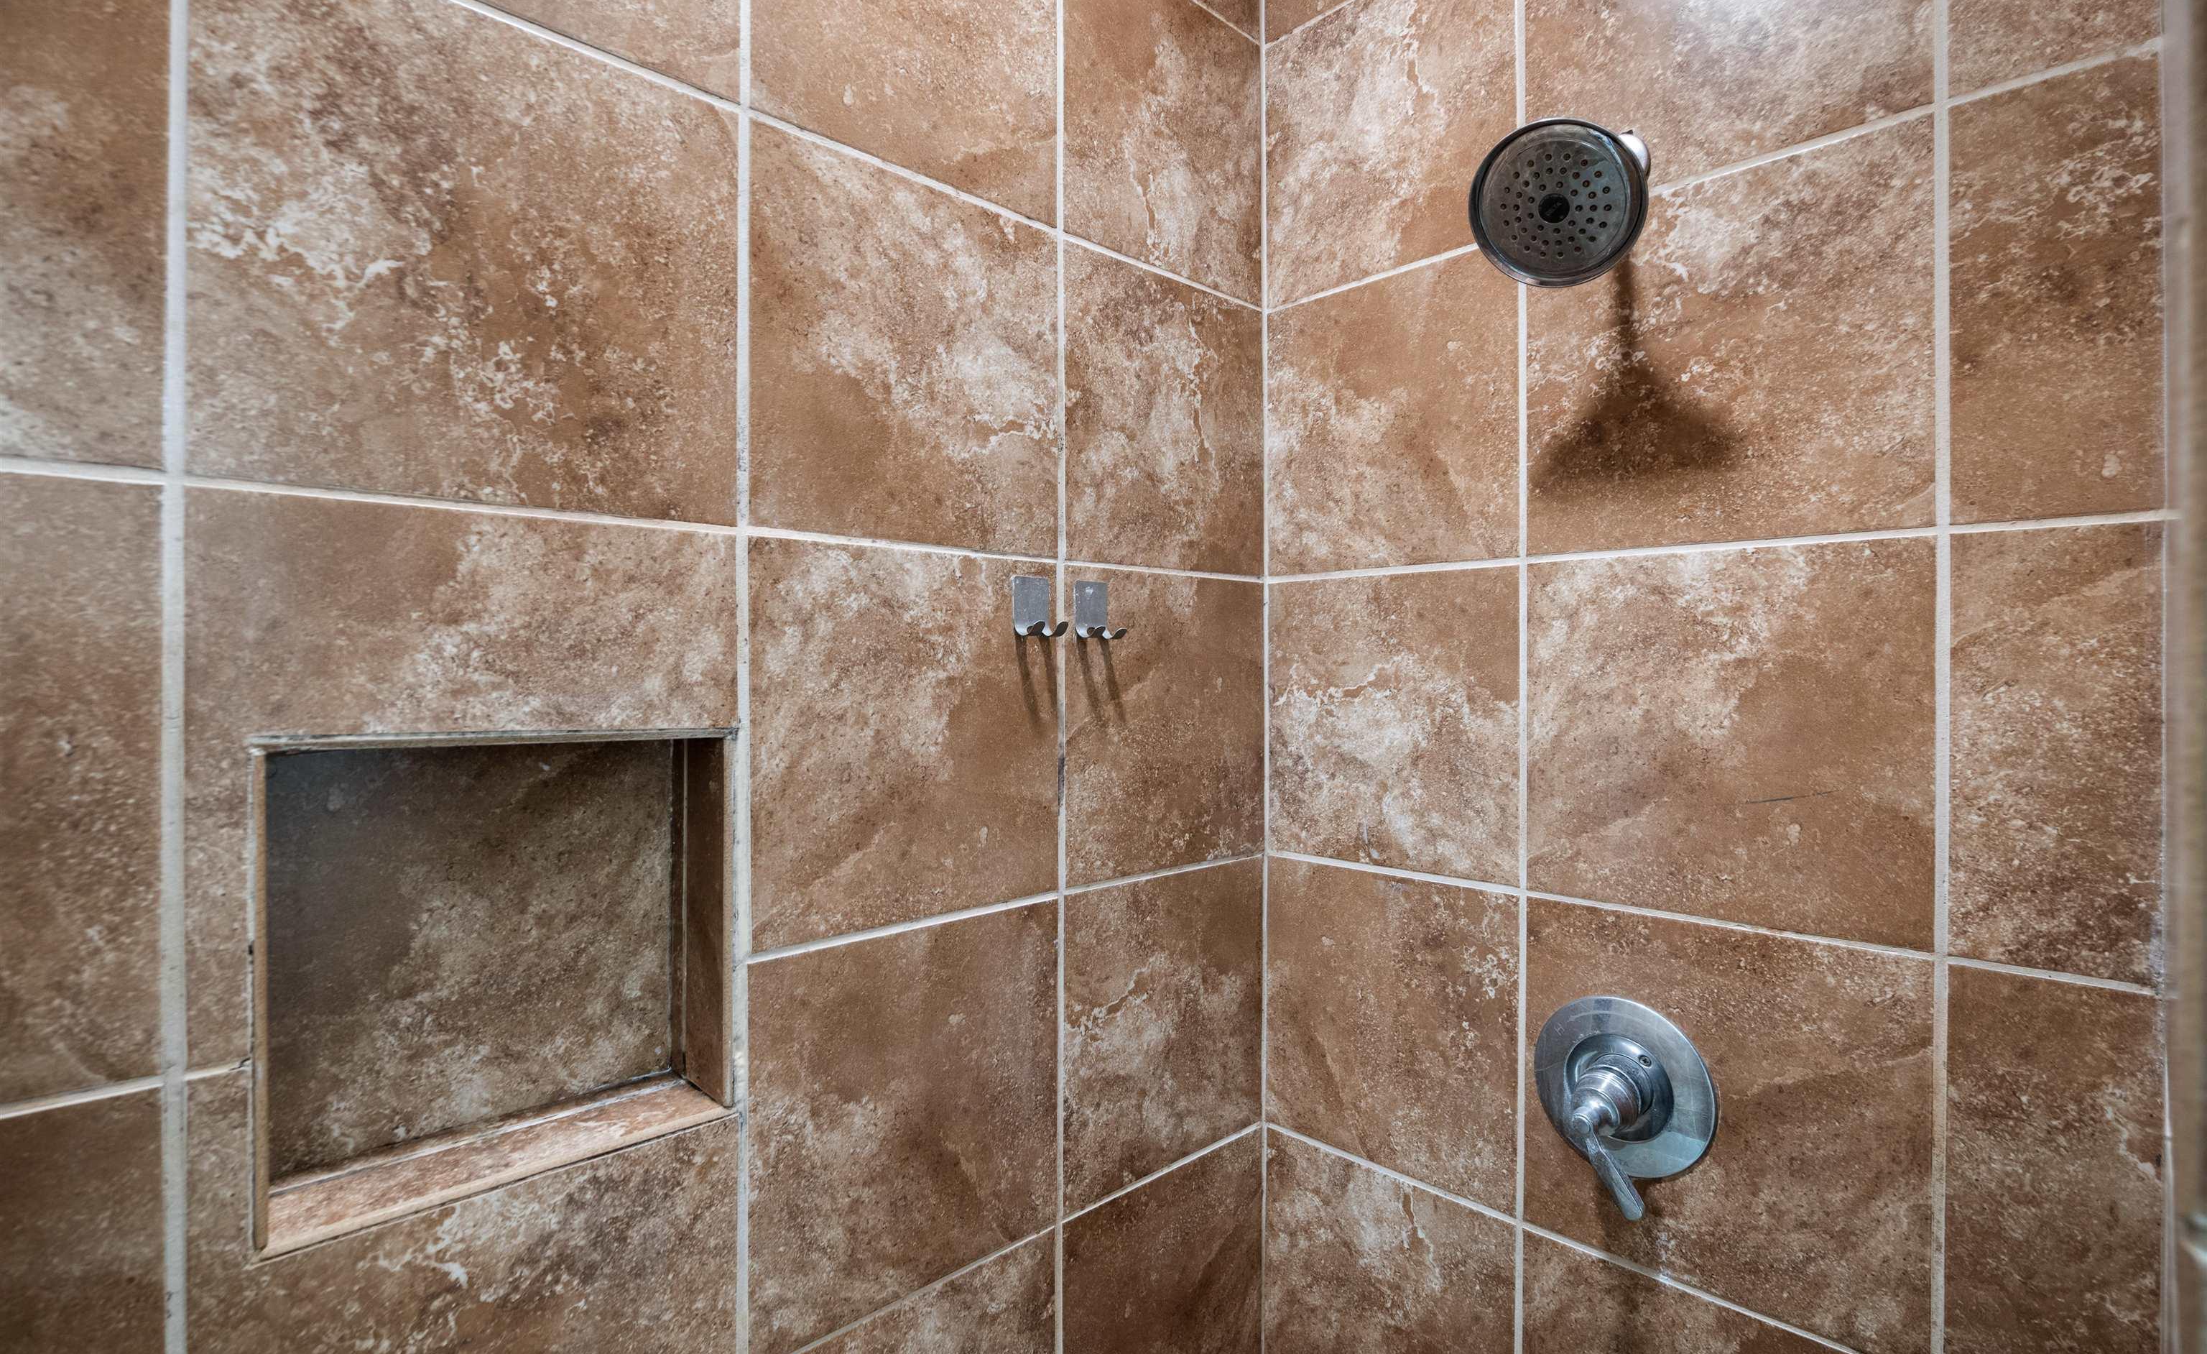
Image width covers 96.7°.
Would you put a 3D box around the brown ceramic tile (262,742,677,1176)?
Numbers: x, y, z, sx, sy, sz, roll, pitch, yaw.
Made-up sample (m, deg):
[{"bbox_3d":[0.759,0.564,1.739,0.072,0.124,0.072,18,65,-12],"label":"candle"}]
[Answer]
[{"bbox_3d":[-0.470,0.193,0.753,0.270,0.289,0.010,0,0,-42],"label":"brown ceramic tile"}]

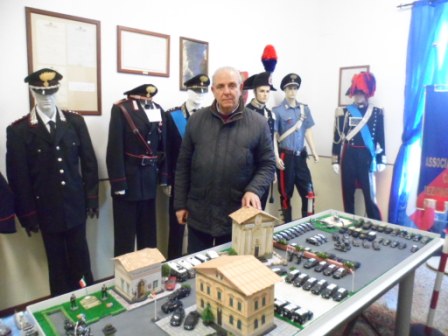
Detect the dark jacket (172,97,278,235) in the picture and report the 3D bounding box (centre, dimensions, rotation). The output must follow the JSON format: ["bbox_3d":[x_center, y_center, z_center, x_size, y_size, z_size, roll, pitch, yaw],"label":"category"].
[{"bbox_3d":[0.003,0.006,2.071,0.620,0.828,0.400,1,9,4],"label":"dark jacket"}]

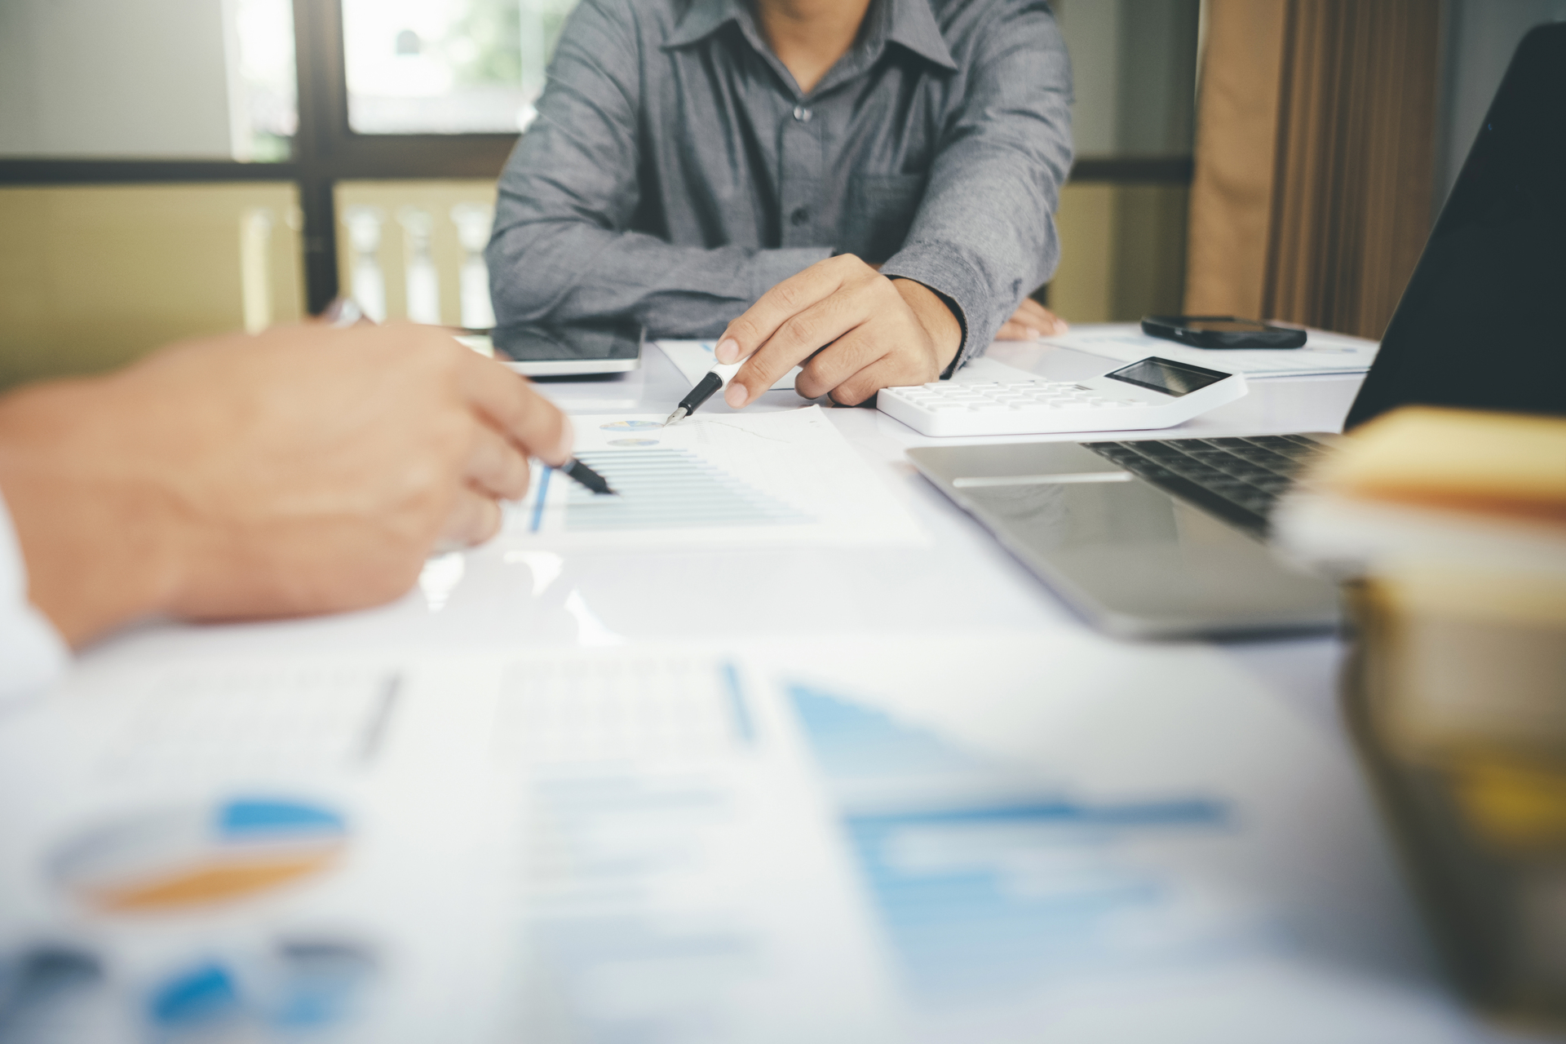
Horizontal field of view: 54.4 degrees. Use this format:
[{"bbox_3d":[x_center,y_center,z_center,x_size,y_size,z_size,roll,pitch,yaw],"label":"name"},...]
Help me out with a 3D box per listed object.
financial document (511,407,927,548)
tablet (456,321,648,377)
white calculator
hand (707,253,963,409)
[{"bbox_3d":[-0.070,-0.025,0.669,0.210,0.003,0.302,-1,13,-6],"label":"financial document"},{"bbox_3d":[-0.162,-0.116,1.014,0.135,0.007,0.200,-1,13,-4],"label":"tablet"},{"bbox_3d":[0.144,-0.069,0.804,0.170,0.029,0.094,-2,13,-11],"label":"white calculator"},{"bbox_3d":[0.031,-0.108,0.860,0.148,0.083,0.083,-9,16,-33],"label":"hand"}]

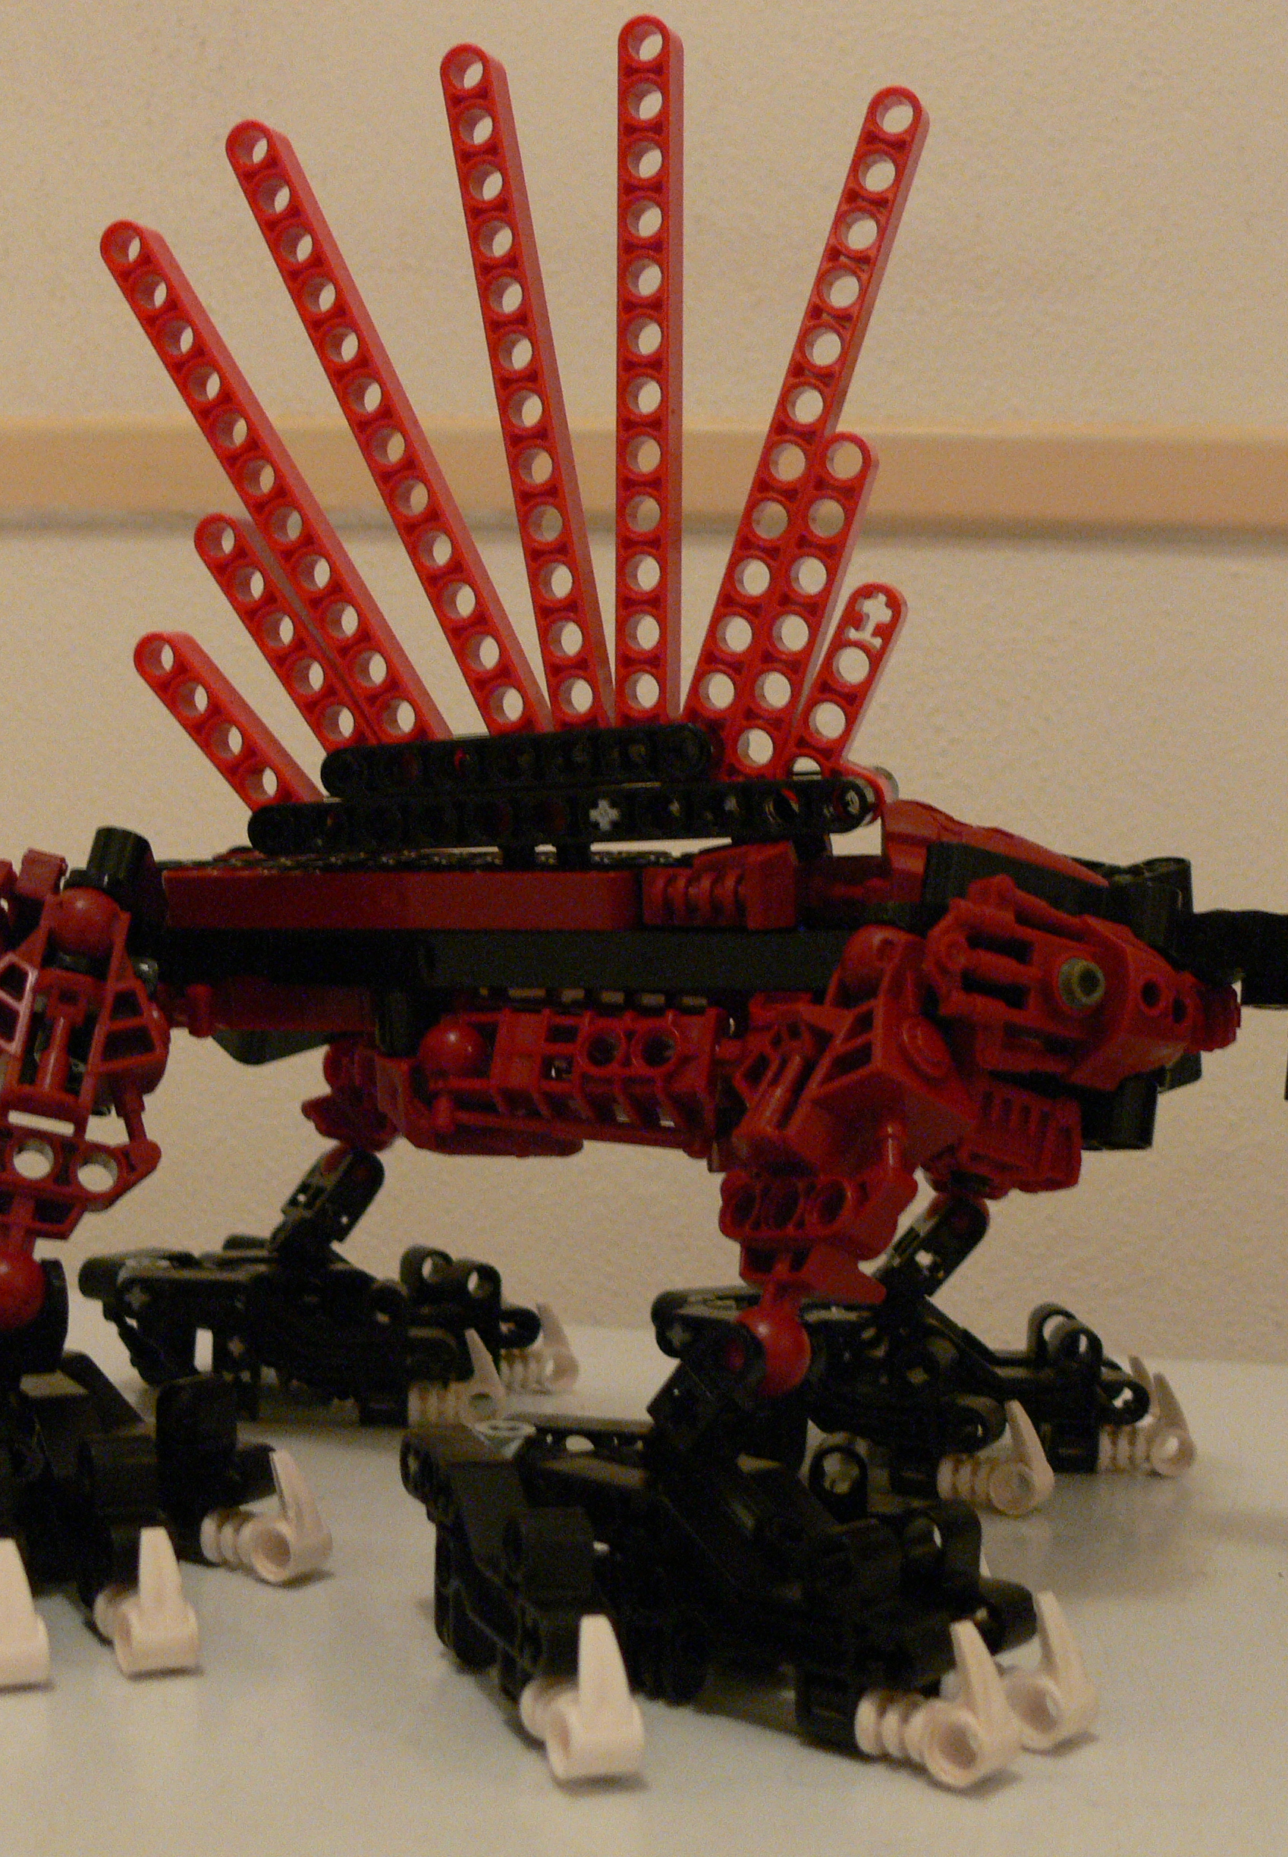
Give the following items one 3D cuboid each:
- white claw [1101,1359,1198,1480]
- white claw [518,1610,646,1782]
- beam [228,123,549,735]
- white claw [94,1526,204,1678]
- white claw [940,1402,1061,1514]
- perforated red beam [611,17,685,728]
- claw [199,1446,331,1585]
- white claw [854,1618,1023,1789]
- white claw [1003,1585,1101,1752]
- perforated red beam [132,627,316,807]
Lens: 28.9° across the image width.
[{"bbox_3d":[0.081,0.079,0.403,0.016,0.016,0.008,2,1,10],"label":"white claw"},{"bbox_3d":[-0.006,0.077,0.255,0.008,0.015,0.015,2,0,-19],"label":"white claw"},{"bbox_3d":[-0.035,-0.067,0.352,0.008,0.104,0.008,-26,-6,12],"label":"beam"},{"bbox_3d":[-0.056,0.075,0.283,0.008,0.015,0.015,2,0,-29],"label":"white claw"},{"bbox_3d":[0.053,0.079,0.375,0.016,0.016,0.008,3,1,29],"label":"white claw"},{"bbox_3d":[0.001,-0.073,0.346,0.007,0.104,0.008,1,2,14],"label":"perforated red beam"},{"bbox_3d":[-0.048,0.076,0.323,0.015,0.015,0.008,2,0,23],"label":"claw"},{"bbox_3d":[0.031,0.078,0.255,0.015,0.015,0.008,2,0,37],"label":"white claw"},{"bbox_3d":[0.041,0.080,0.272,0.016,0.016,0.008,3,1,16],"label":"white claw"},{"bbox_3d":[-0.059,-0.027,0.363,0.007,0.040,0.008,-41,-8,12],"label":"perforated red beam"}]

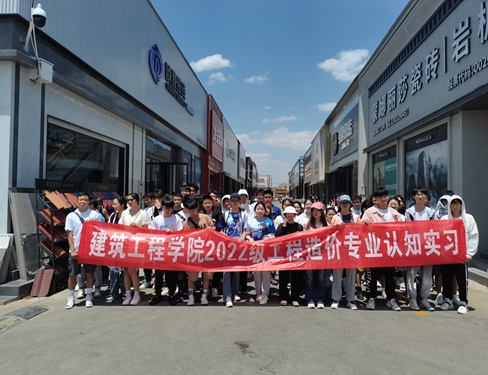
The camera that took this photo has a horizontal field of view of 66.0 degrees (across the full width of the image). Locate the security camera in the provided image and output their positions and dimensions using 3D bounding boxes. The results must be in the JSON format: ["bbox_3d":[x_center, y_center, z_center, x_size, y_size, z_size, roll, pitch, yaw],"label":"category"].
[{"bbox_3d":[-3.530,-2.937,6.450,0.250,0.360,0.220,0,-2,30],"label":"security camera"}]

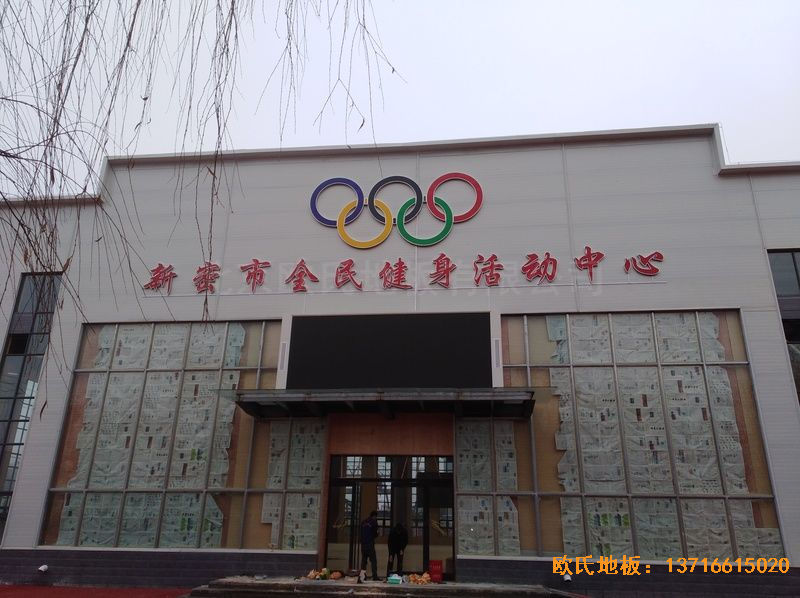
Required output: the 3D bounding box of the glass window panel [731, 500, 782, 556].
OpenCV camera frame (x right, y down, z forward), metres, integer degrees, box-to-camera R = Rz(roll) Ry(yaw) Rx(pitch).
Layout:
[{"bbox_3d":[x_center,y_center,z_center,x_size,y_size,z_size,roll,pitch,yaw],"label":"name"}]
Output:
[{"bbox_3d":[8.497,5.481,14.331,1.064,1.389,0.060,-1,-20,6],"label":"glass window panel"}]

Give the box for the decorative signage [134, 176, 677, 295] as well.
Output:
[{"bbox_3d":[-0.209,-2.070,18.183,15.367,3.800,0.150,-1,-20,6],"label":"decorative signage"}]

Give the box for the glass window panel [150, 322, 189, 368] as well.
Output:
[{"bbox_3d":[-7.128,1.453,18.417,1.129,1.423,0.080,-1,-20,6],"label":"glass window panel"}]

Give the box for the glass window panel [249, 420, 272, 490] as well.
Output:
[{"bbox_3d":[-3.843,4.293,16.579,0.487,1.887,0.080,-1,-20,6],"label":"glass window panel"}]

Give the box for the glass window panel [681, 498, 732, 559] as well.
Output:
[{"bbox_3d":[7.330,5.449,14.343,1.086,1.355,0.050,-1,-20,6],"label":"glass window panel"}]

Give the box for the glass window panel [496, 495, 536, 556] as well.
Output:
[{"bbox_3d":[2.913,5.622,14.952,1.005,1.389,0.060,-1,-20,6],"label":"glass window panel"}]

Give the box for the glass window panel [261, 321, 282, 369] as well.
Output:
[{"bbox_3d":[-3.869,1.375,18.059,0.567,1.423,0.080,-1,-20,6],"label":"glass window panel"}]

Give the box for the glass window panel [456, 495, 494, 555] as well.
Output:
[{"bbox_3d":[1.919,5.647,15.063,0.936,1.389,0.060,-1,-20,6],"label":"glass window panel"}]

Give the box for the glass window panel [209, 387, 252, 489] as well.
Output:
[{"bbox_3d":[-4.601,3.719,16.559,1.112,3.013,0.060,-1,-20,6],"label":"glass window panel"}]

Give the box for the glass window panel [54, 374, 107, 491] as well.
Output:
[{"bbox_3d":[-9.507,3.845,17.831,1.053,3.400,0.080,-1,-20,6],"label":"glass window panel"}]

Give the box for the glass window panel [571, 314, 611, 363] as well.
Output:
[{"bbox_3d":[5.305,1.120,16.639,1.061,1.399,0.080,-1,-20,6],"label":"glass window panel"}]

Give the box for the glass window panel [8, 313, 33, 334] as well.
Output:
[{"bbox_3d":[-12.116,0.784,19.251,0.714,0.672,0.080,-1,-20,6],"label":"glass window panel"}]

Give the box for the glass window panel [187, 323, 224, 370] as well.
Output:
[{"bbox_3d":[-5.633,1.349,17.342,1.065,1.392,0.050,-1,-20,6],"label":"glass window panel"}]

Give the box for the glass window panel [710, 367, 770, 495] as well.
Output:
[{"bbox_3d":[8.532,3.251,15.150,1.064,3.303,0.060,-1,-20,6],"label":"glass window panel"}]

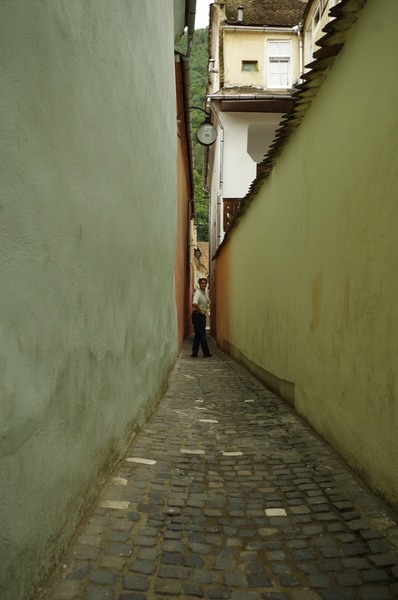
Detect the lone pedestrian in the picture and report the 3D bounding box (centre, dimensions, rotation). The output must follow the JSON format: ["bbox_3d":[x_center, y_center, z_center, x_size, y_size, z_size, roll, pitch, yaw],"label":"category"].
[{"bbox_3d":[0.060,0.385,12.200,0.420,1.700,0.500,-1,-2,35],"label":"lone pedestrian"}]

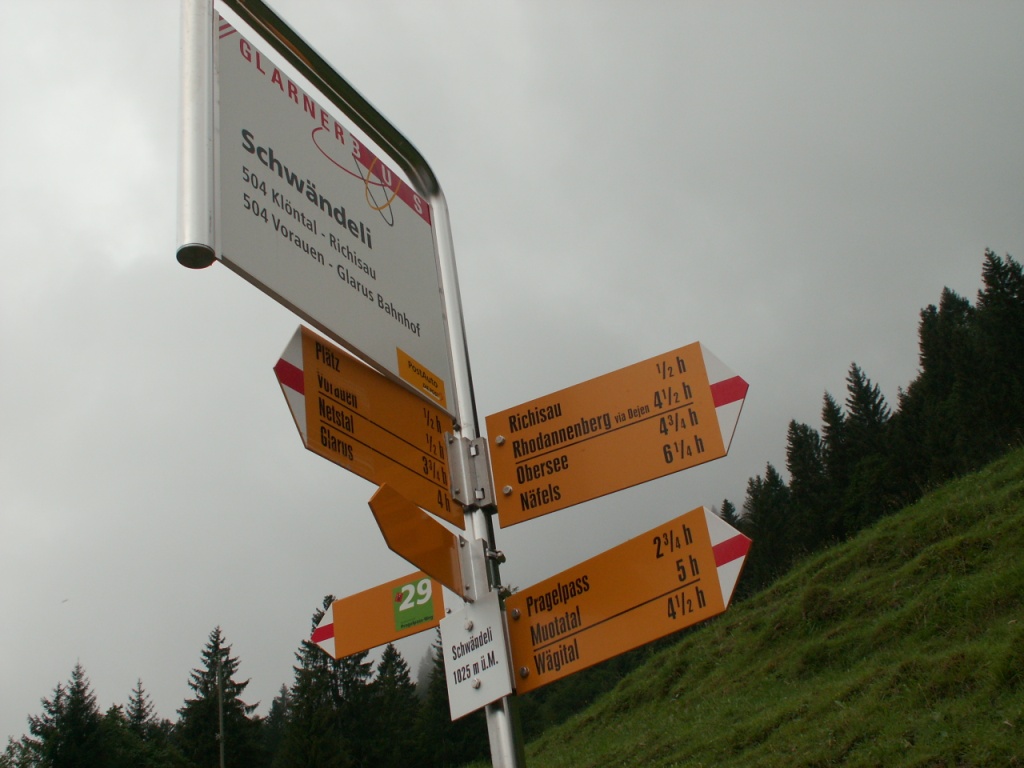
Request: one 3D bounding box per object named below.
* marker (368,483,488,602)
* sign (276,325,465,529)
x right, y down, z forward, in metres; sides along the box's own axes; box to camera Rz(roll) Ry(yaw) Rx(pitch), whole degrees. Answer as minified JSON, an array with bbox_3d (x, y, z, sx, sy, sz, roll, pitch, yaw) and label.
[{"bbox_3d":[-0.160,0.277,2.155,0.025,0.127,0.391,-18,-31,16],"label":"marker"},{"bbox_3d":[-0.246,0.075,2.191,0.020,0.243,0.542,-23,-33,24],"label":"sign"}]

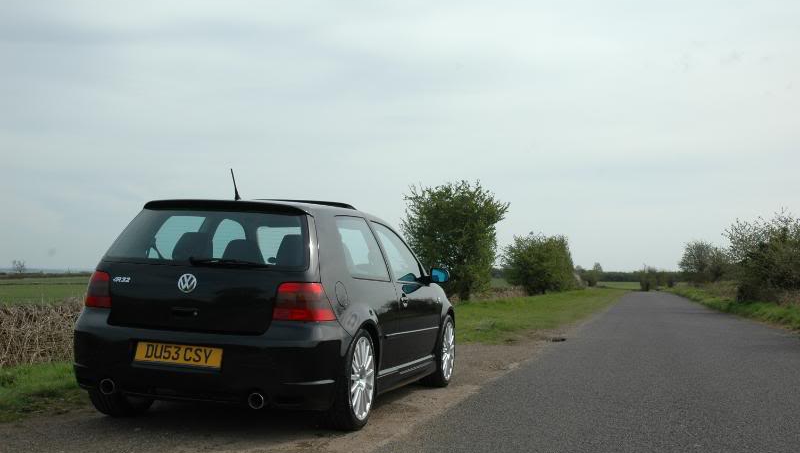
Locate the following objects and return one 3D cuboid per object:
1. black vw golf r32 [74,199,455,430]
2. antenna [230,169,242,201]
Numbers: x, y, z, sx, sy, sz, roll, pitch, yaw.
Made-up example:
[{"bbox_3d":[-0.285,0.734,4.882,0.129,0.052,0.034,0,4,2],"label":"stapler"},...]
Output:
[{"bbox_3d":[-0.689,0.583,7.249,1.800,1.430,4.160,1,-3,15],"label":"black vw golf r32"},{"bbox_3d":[-1.023,-0.256,5.910,0.035,0.220,0.050,2,28,15],"label":"antenna"}]

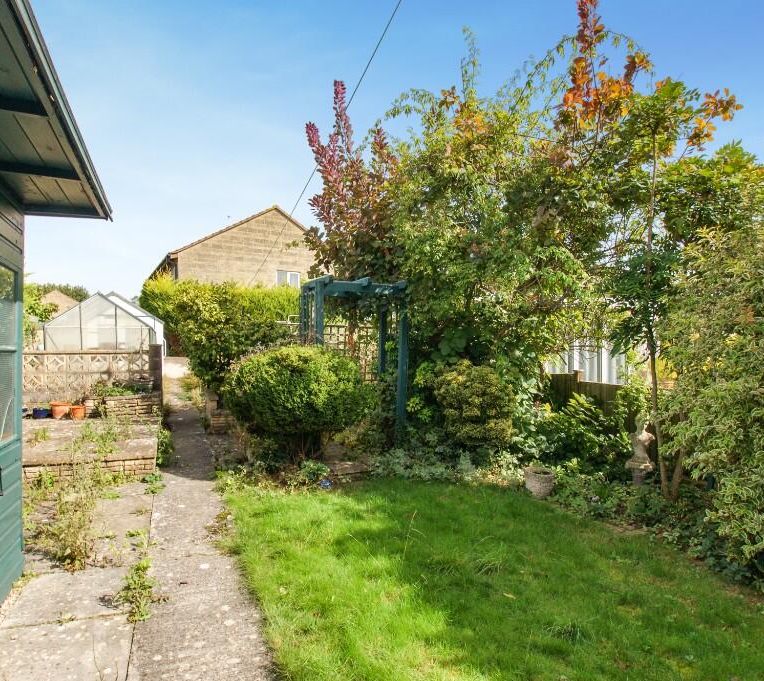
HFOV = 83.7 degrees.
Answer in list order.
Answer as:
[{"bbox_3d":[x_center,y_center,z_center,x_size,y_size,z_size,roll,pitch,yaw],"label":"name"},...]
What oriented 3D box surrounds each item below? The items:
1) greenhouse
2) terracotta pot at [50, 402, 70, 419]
[{"bbox_3d":[-6.420,0.061,10.102,1.970,2.100,2.600,1,-2,-22],"label":"greenhouse"},{"bbox_3d":[-4.751,1.042,6.300,0.250,0.225,0.250,0,-1,0],"label":"terracotta pot"}]

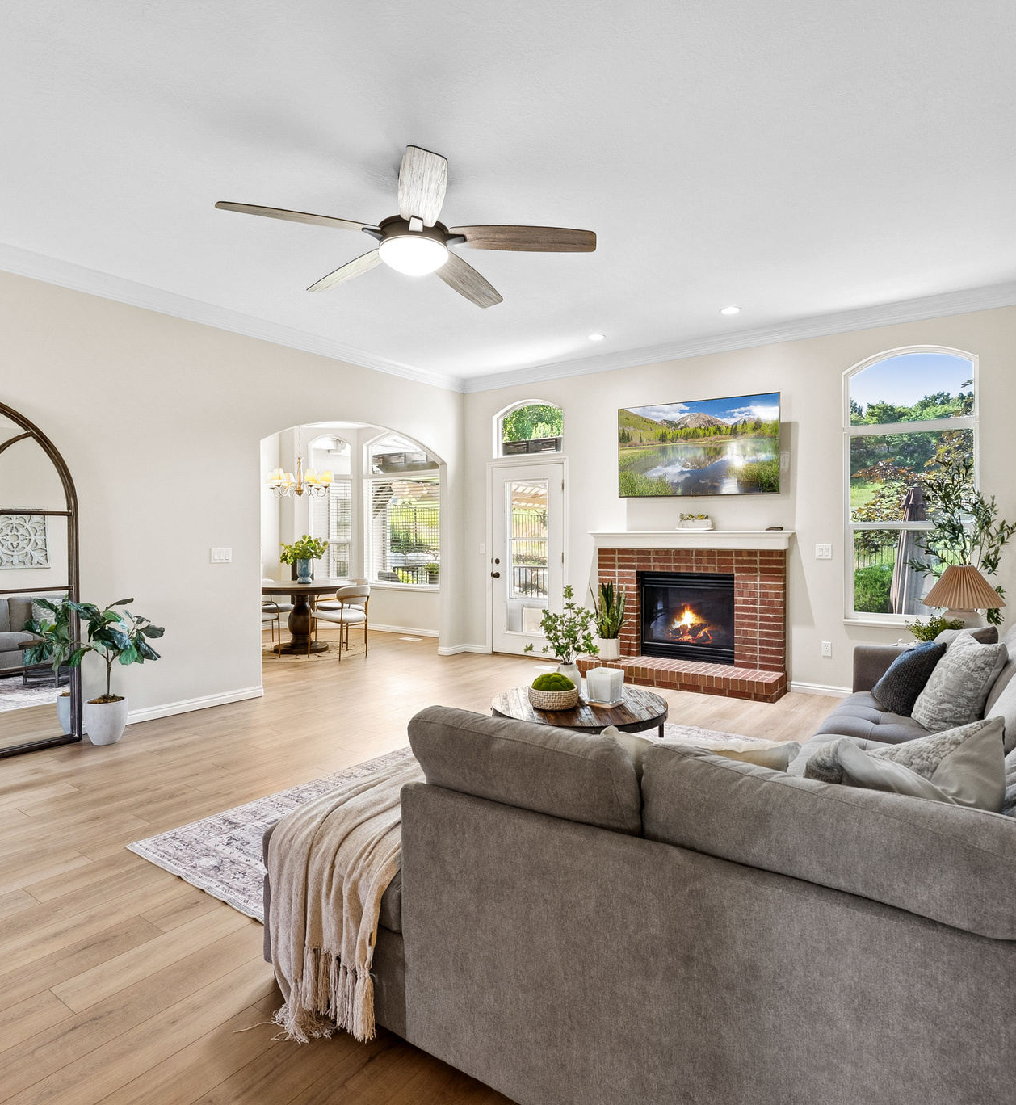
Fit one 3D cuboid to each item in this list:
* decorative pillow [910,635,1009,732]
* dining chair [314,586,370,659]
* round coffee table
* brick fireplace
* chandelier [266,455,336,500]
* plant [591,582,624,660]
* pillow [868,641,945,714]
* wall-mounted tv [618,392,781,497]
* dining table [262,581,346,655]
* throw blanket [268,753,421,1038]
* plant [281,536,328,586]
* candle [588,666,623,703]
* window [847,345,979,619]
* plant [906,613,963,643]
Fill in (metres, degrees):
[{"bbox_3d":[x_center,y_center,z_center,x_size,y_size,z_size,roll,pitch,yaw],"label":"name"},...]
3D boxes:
[{"bbox_3d":[1.935,0.555,2.760,0.160,0.450,0.430,29,10,15],"label":"decorative pillow"},{"bbox_3d":[-1.810,0.758,7.038,0.550,0.770,0.560,1,1,39],"label":"dining chair"},{"bbox_3d":[0.377,0.999,3.422,0.920,0.405,0.920,0,1,0],"label":"round coffee table"},{"bbox_3d":[1.475,0.527,5.582,1.720,1.250,0.460,0,1,34],"label":"brick fireplace"},{"bbox_3d":[-2.353,-0.857,7.300,0.760,0.520,0.760,1,1,37],"label":"chandelier"},{"bbox_3d":[0.895,0.612,5.750,0.290,0.690,0.280,0,1,0],"label":"plant"},{"bbox_3d":[1.883,0.573,3.002,0.150,0.410,0.440,33,5,5],"label":"pillow"},{"bbox_3d":[1.633,-0.909,5.644,1.420,0.820,0.070,0,6,33],"label":"wall-mounted tv"},{"bbox_3d":[-2.415,0.752,7.523,1.310,0.770,1.310,0,1,34],"label":"dining table"},{"bbox_3d":[-0.278,0.979,2.007,0.480,0.500,0.900,0,1,37],"label":"throw blanket"},{"bbox_3d":[-2.310,0.088,7.300,0.520,0.565,0.500,1,1,37],"label":"plant"},{"bbox_3d":[0.490,0.657,3.220,0.140,0.155,0.140,1,1,45],"label":"candle"},{"bbox_3d":[2.960,-0.490,4.770,0.860,2.040,0.100,1,1,37],"label":"window"},{"bbox_3d":[2.356,0.440,3.550,0.320,0.240,0.300,0,1,34],"label":"plant"}]

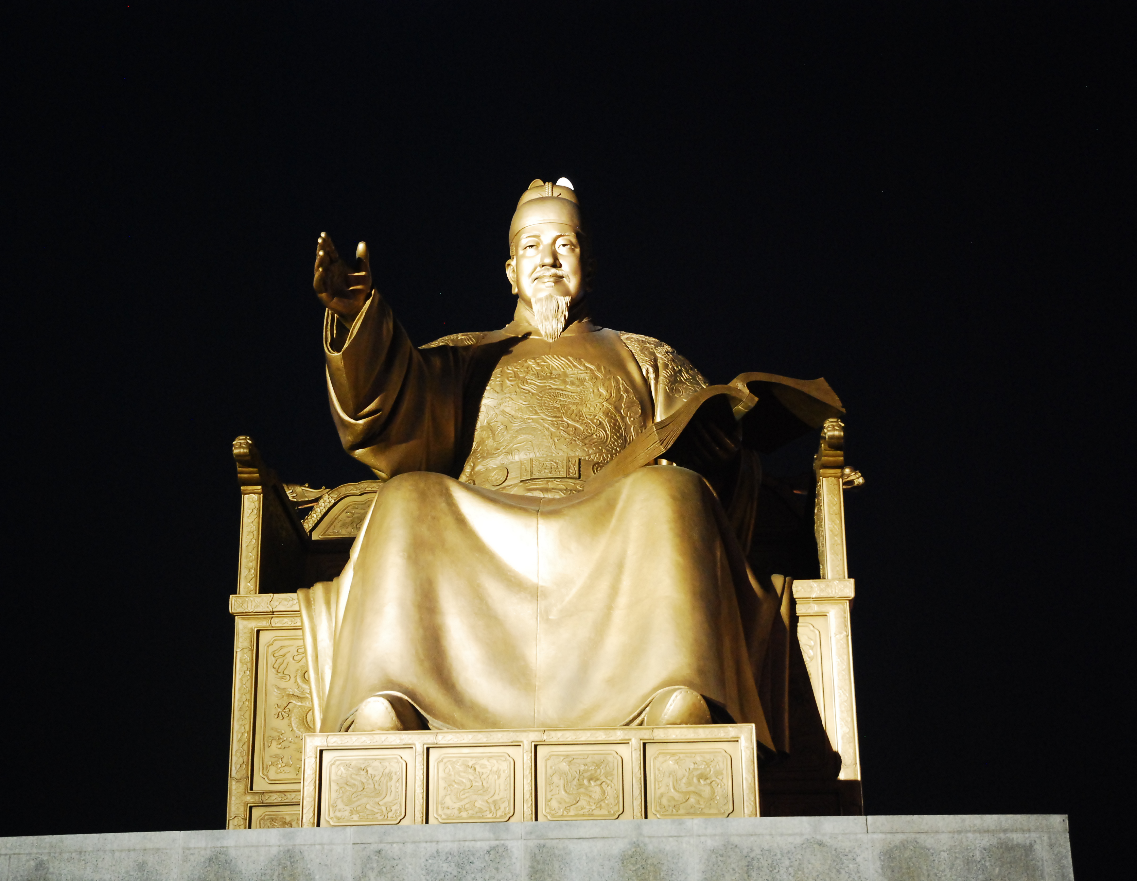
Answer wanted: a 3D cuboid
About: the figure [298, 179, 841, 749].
[{"bbox_3d":[0.012,-0.096,15.745,3.870,5.400,2.900,-2,-20,3],"label":"figure"}]

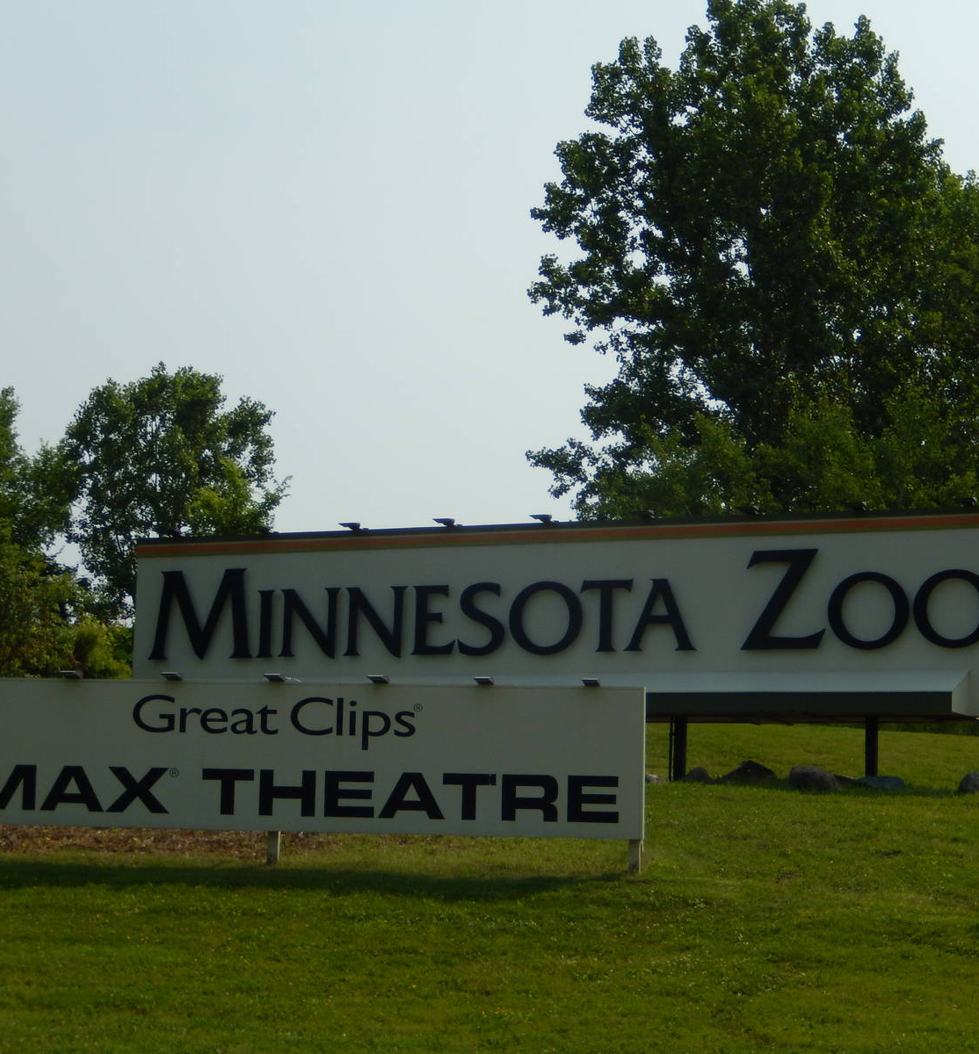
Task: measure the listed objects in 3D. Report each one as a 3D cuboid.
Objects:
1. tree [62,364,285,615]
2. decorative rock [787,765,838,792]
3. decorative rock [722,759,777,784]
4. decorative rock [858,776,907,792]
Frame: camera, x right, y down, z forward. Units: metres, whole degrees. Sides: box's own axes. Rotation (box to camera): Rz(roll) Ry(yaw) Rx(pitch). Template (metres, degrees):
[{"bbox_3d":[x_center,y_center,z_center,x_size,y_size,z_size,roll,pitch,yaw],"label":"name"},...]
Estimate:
[{"bbox_3d":[-7.120,0.438,62.000,4.900,7.900,4.900,1,-7,0],"label":"tree"},{"bbox_3d":[4.125,3.214,34.700,0.560,0.340,0.440,-2,-8,28],"label":"decorative rock"},{"bbox_3d":[3.379,3.193,35.400,0.630,0.320,0.480,-2,-8,28],"label":"decorative rock"},{"bbox_3d":[5.008,3.287,34.800,0.580,0.250,0.450,-2,-8,28],"label":"decorative rock"}]

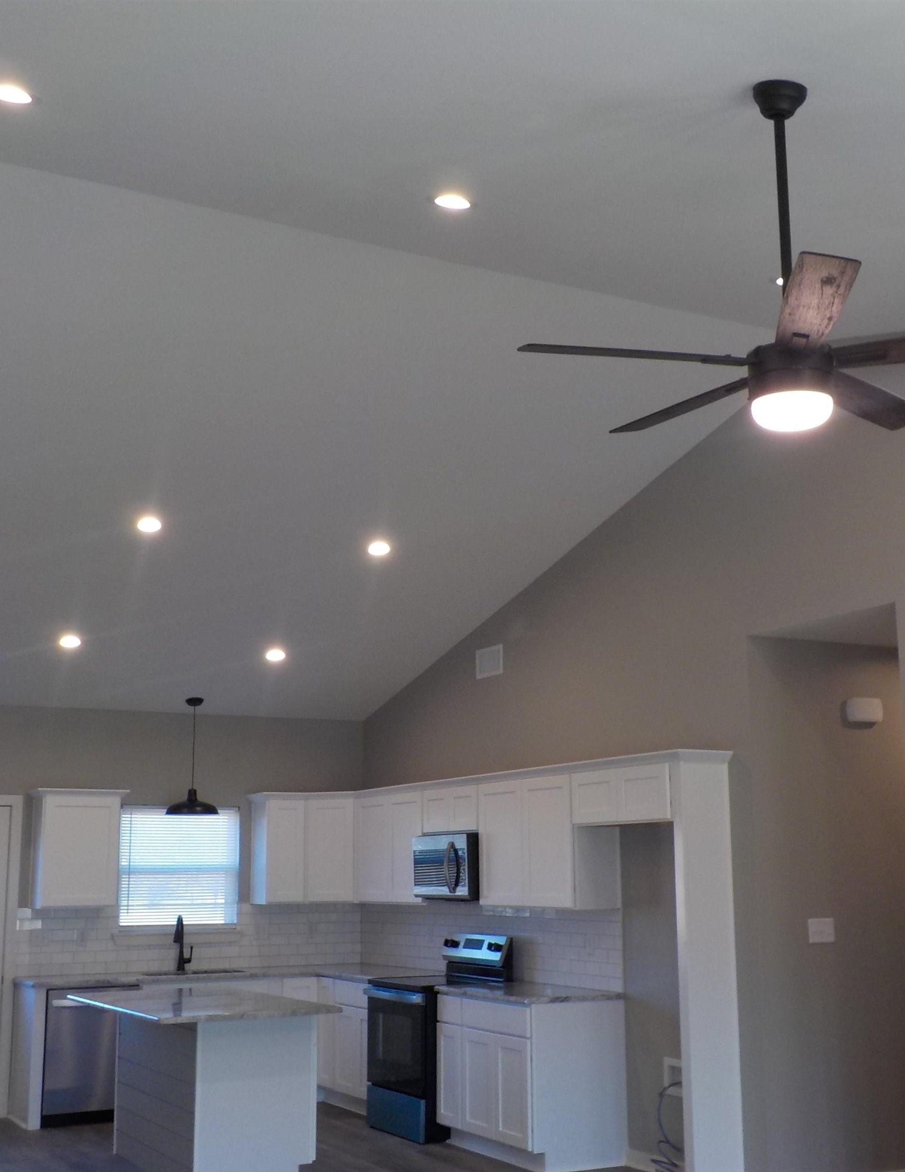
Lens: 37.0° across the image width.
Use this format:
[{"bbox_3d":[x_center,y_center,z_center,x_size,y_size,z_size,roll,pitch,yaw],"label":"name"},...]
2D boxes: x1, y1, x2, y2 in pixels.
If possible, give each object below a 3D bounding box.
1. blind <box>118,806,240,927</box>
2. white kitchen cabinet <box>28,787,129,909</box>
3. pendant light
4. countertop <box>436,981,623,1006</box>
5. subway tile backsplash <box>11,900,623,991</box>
[{"bbox_3d":[-2.037,2.094,10.133,0.915,0.875,0.060,5,-13,-28],"label":"blind"},{"bbox_3d":[-2.659,1.866,9.605,0.620,0.805,0.370,5,-13,-28],"label":"white kitchen cabinet"},{"bbox_3d":[-1.911,1.254,10.010,0.374,0.857,0.374,5,-13,-28],"label":"pendant light"},{"bbox_3d":[0.428,2.370,7.897,0.650,0.038,1.075,5,-13,-28],"label":"countertop"},{"bbox_3d":[-1.060,2.272,8.553,2.685,0.467,3.540,5,-13,-28],"label":"subway tile backsplash"}]

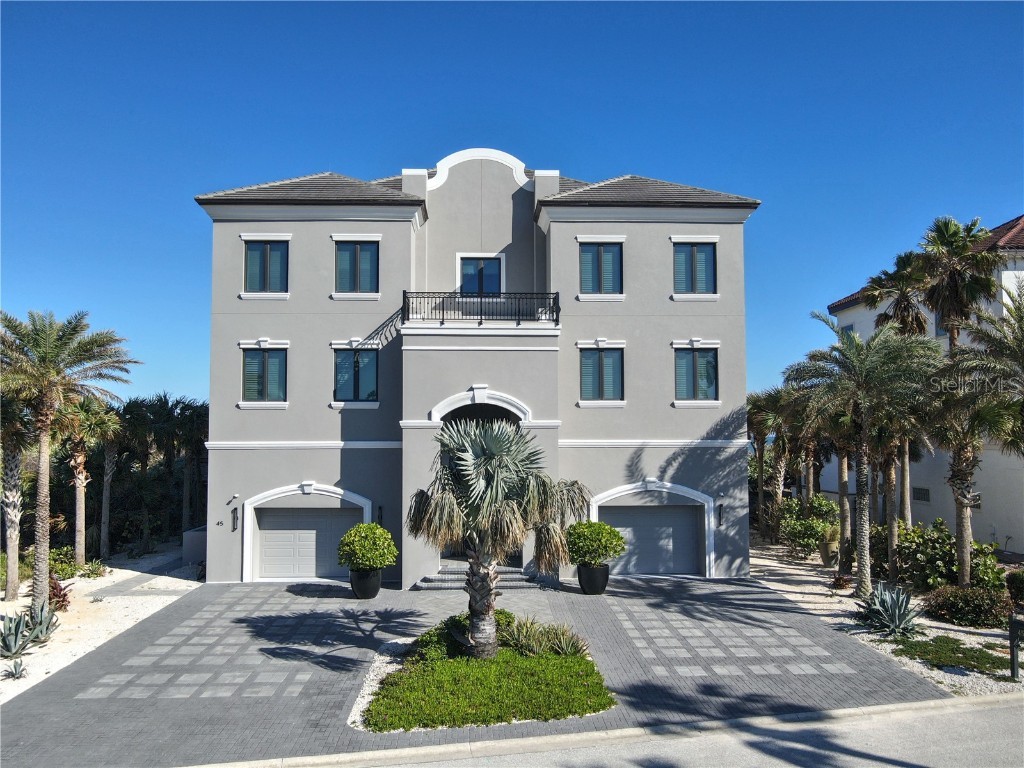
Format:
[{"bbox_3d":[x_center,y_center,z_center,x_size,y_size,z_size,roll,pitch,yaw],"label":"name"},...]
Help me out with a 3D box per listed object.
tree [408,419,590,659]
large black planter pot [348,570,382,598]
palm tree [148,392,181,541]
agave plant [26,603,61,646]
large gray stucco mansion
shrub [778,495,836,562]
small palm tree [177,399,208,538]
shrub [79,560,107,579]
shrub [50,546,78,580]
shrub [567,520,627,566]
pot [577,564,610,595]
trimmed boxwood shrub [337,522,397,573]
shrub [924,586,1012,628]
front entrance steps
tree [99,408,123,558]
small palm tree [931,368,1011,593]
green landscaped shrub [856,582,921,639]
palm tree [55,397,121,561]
[{"bbox_3d":[-0.339,3.378,15.823,3.800,5.100,3.700,0,-3,-3],"label":"tree"},{"bbox_3d":[-4.340,5.866,21.075,0.940,0.880,0.940,0,-3,-2],"label":"large black planter pot"},{"bbox_3d":[-15.220,3.666,31.187,1.700,6.500,1.700,0,-3,-2],"label":"palm tree"},{"bbox_3d":[-10.986,5.574,16.708,0.820,0.860,0.820,0,-3,-3],"label":"agave plant"},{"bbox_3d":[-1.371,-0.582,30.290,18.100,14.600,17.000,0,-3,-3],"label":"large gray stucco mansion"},{"bbox_3d":[11.039,5.418,27.157,2.100,2.150,2.000,0,-3,-3],"label":"shrub"},{"bbox_3d":[-13.636,3.748,30.455,2.000,5.950,2.000,0,-3,-3],"label":"small palm tree"},{"bbox_3d":[-14.214,6.251,24.115,0.950,0.520,0.900,0,-3,-2],"label":"shrub"},{"bbox_3d":[-15.242,6.015,24.129,1.100,1.000,1.100,0,-3,-2],"label":"shrub"},{"bbox_3d":[2.420,4.671,21.351,1.800,1.380,1.750,0,-3,-3],"label":"shrub"},{"bbox_3d":[2.474,5.864,21.476,0.950,0.890,0.950,0,-3,0],"label":"pot"},{"bbox_3d":[-4.278,4.798,21.137,1.800,1.420,1.800,0,-3,-2],"label":"trimmed boxwood shrub"},{"bbox_3d":[11.427,5.584,18.174,2.100,0.880,1.500,0,-3,-3],"label":"shrub"},{"bbox_3d":[-0.994,6.124,22.414,4.300,0.500,1.250,0,-3,-2],"label":"front entrance steps"},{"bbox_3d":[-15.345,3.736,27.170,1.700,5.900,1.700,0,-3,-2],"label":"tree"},{"bbox_3d":[14.132,2.745,22.216,2.600,6.950,2.600,0,-3,-3],"label":"small palm tree"},{"bbox_3d":[9.217,5.425,17.336,1.600,1.250,1.550,0,-3,-2],"label":"green landscaped shrub"},{"bbox_3d":[-15.711,3.560,26.277,2.400,6.150,2.400,0,-3,-2],"label":"palm tree"}]

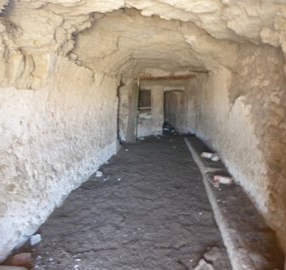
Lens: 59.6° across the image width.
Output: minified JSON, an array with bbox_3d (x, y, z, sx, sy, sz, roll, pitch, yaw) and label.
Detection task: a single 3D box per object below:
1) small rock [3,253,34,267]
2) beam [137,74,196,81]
[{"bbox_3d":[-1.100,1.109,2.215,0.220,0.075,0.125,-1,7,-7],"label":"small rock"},{"bbox_3d":[0.989,-2.417,10.500,2.442,0.170,0.170,-2,7,0],"label":"beam"}]

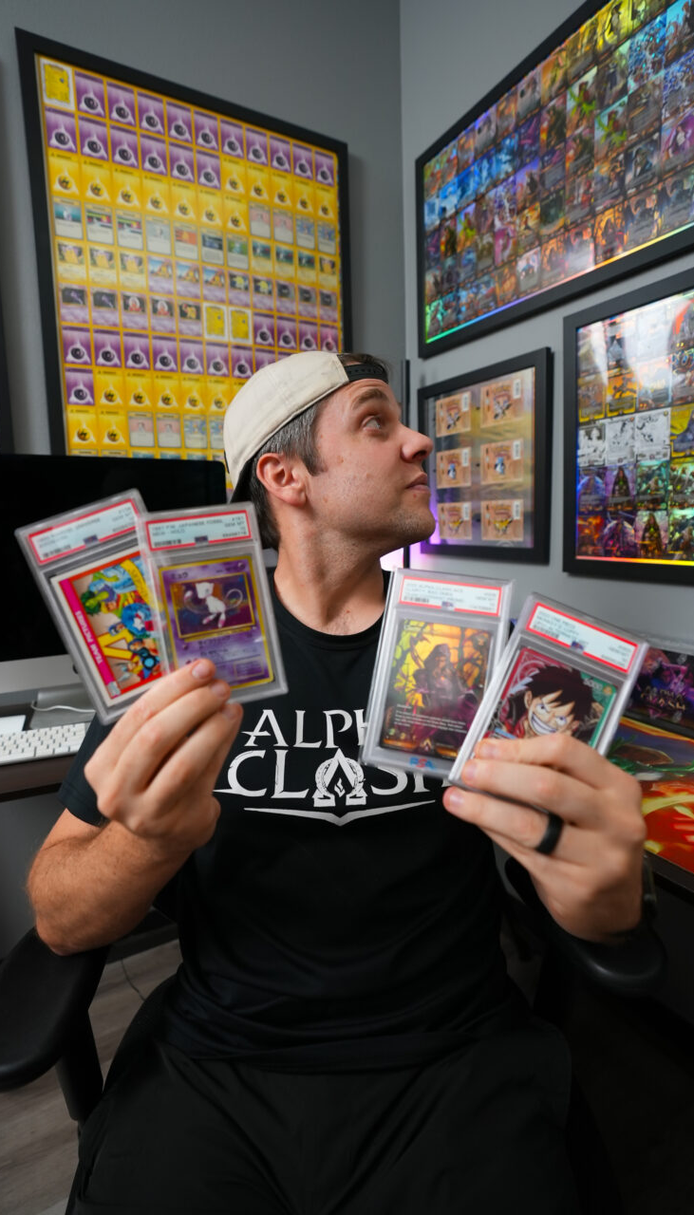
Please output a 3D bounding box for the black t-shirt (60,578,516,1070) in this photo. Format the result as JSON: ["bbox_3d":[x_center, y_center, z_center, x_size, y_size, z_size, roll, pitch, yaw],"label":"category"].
[{"bbox_3d":[-0.015,0.210,0.630,0.540,0.520,0.300,-1,2,0],"label":"black t-shirt"}]

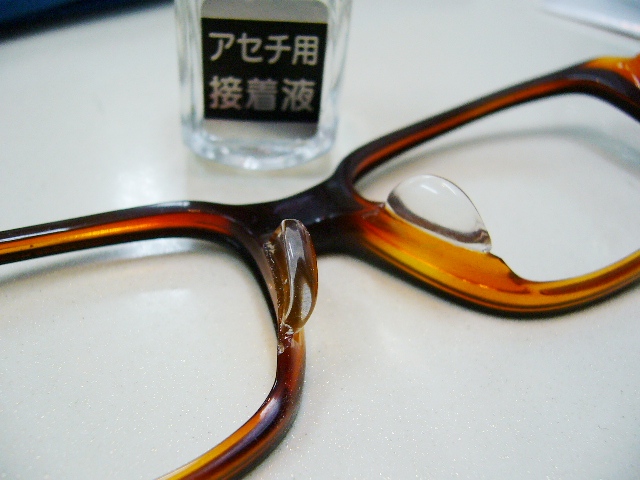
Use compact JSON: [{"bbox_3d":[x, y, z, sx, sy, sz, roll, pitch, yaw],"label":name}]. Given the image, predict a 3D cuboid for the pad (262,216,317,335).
[{"bbox_3d":[-0.003,0.002,0.070,0.004,0.006,0.015,-9,50,8],"label":"pad"}]

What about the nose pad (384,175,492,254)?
[{"bbox_3d":[0.016,-0.004,0.080,0.015,0.006,0.004,30,26,10],"label":"nose pad"}]

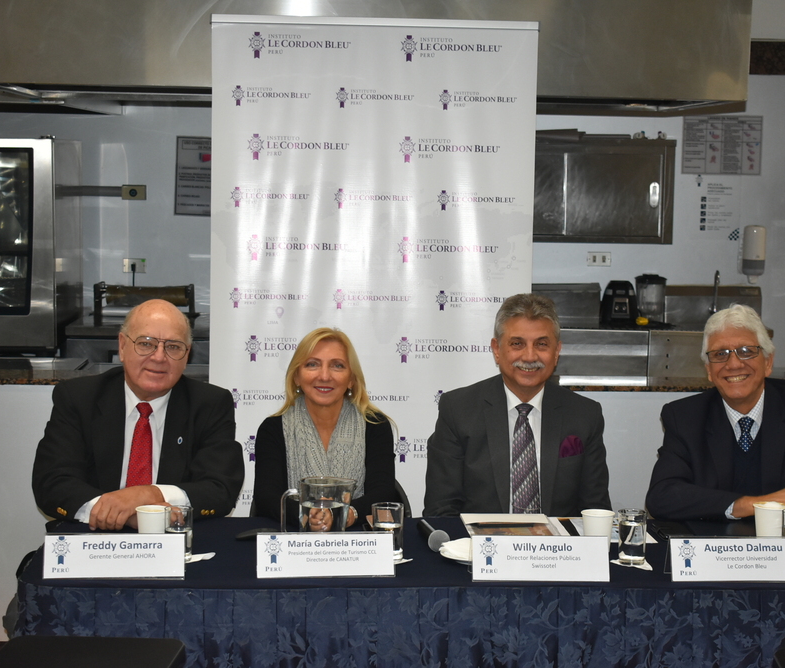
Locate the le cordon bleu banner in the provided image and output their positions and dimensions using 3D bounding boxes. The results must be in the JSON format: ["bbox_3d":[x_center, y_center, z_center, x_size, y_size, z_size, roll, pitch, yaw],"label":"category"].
[{"bbox_3d":[-0.067,0.058,4.951,1.000,2.060,0.100,0,6,-4],"label":"le cordon bleu banner"}]

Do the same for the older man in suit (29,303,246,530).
[{"bbox_3d":[-0.647,0.549,4.128,0.560,1.300,0.750,1,5,-6],"label":"older man in suit"}]

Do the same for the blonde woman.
[{"bbox_3d":[-0.178,0.600,4.079,0.430,1.200,0.720,1,6,0],"label":"blonde woman"}]

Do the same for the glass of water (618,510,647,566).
[{"bbox_3d":[0.550,0.461,3.615,0.066,0.120,0.066,0,6,-4],"label":"glass of water"}]

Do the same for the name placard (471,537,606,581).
[{"bbox_3d":[0.323,0.491,3.478,0.303,0.092,0.076,1,5,-4],"label":"name placard"}]

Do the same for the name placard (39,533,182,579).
[{"bbox_3d":[-0.599,0.478,3.436,0.303,0.092,0.076,1,5,-3],"label":"name placard"}]

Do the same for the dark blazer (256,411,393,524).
[{"bbox_3d":[-0.178,0.462,4.144,0.400,0.510,0.360,1,6,0],"label":"dark blazer"}]

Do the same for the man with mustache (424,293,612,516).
[{"bbox_3d":[0.319,0.555,4.103,0.510,1.300,0.760,1,6,0],"label":"man with mustache"}]

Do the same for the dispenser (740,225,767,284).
[{"bbox_3d":[1.822,-0.402,8.000,0.115,0.295,0.115,1,6,-3],"label":"dispenser"}]

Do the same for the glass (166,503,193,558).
[{"bbox_3d":[-0.486,0.453,3.606,0.064,0.115,0.064,1,5,-3],"label":"glass"}]

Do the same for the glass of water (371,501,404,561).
[{"bbox_3d":[-0.009,0.454,3.647,0.072,0.121,0.072,1,5,-3],"label":"glass of water"}]

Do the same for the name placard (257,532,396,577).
[{"bbox_3d":[-0.145,0.482,3.483,0.303,0.092,0.076,1,5,-5],"label":"name placard"}]

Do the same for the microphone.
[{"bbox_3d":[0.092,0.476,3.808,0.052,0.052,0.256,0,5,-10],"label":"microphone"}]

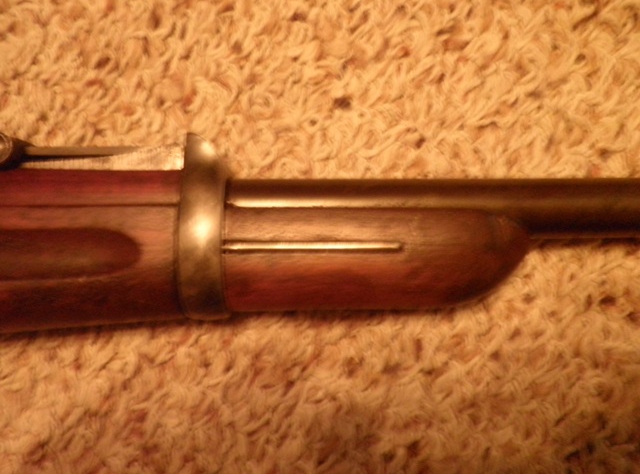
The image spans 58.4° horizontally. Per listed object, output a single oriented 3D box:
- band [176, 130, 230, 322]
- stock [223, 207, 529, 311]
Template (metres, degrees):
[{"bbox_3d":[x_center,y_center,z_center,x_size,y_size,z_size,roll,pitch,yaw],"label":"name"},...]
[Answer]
[{"bbox_3d":[-0.034,-0.003,0.175,0.014,0.035,0.057,0,90,0],"label":"band"},{"bbox_3d":[0.018,0.007,0.175,0.092,0.033,0.032,0,90,0],"label":"stock"}]

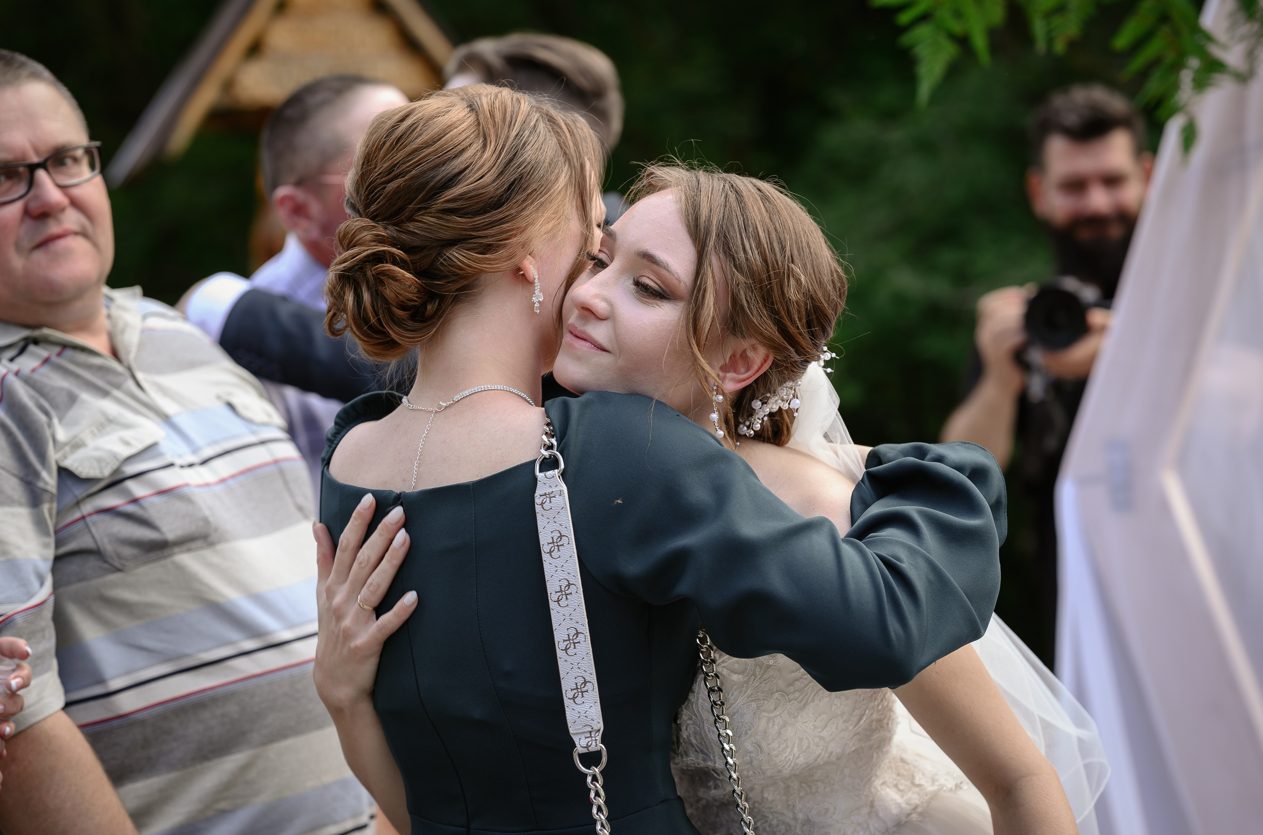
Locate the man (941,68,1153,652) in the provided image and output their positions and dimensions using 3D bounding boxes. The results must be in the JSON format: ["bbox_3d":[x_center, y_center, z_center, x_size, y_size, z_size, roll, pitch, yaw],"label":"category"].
[{"bbox_3d":[0.705,0.375,4.520,0.550,1.770,0.450,0,2,7],"label":"man"}]

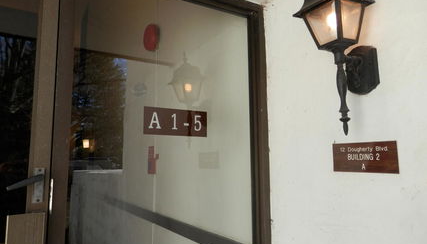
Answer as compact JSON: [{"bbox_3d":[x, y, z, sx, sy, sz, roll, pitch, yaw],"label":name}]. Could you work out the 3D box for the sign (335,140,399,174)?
[{"bbox_3d":[0.698,0.168,1.447,0.012,0.138,0.322,3,-8,-31],"label":"sign"}]

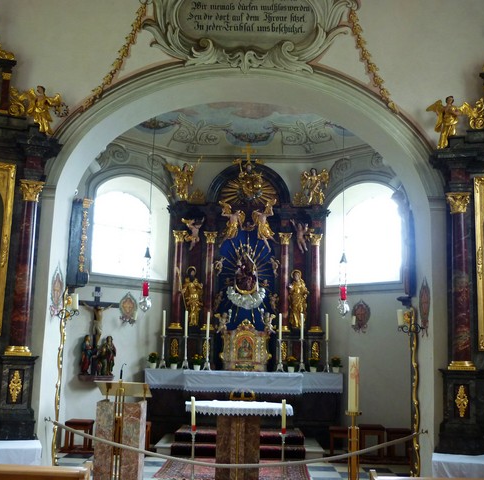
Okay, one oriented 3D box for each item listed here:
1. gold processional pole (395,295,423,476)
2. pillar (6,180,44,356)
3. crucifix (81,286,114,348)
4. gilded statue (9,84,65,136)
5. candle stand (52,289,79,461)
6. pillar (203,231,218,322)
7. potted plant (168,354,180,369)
[{"bbox_3d":[1.738,1.514,6.348,0.270,1.950,0.200,4,-10,-15],"label":"gold processional pole"},{"bbox_3d":[-1.958,0.251,5.515,0.260,1.567,0.260,4,-9,-12],"label":"pillar"},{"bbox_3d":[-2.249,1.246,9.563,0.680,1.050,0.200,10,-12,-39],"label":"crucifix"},{"bbox_3d":[-1.898,-1.220,5.736,0.470,0.422,0.220,3,-9,-8],"label":"gilded statue"},{"bbox_3d":[-1.977,1.662,6.661,0.250,2.262,0.220,2,-9,0],"label":"candle stand"},{"bbox_3d":[-0.553,0.713,10.761,0.240,1.741,0.240,2,-9,0],"label":"pillar"},{"bbox_3d":[-1.123,2.020,10.153,0.190,0.258,0.190,2,-9,0],"label":"potted plant"}]

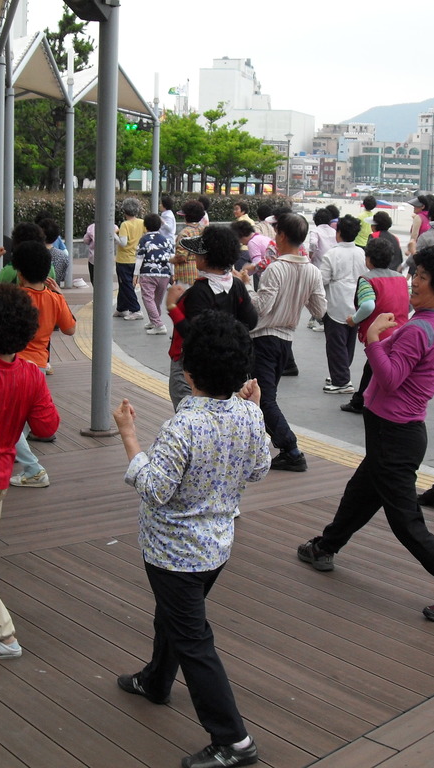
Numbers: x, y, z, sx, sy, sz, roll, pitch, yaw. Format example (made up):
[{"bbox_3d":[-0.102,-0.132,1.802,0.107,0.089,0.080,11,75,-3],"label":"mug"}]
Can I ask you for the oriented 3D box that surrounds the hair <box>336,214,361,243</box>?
[{"bbox_3d":[1.150,-1.360,10.350,0.220,0.245,0.235,-4,11,-28],"label":"hair"}]

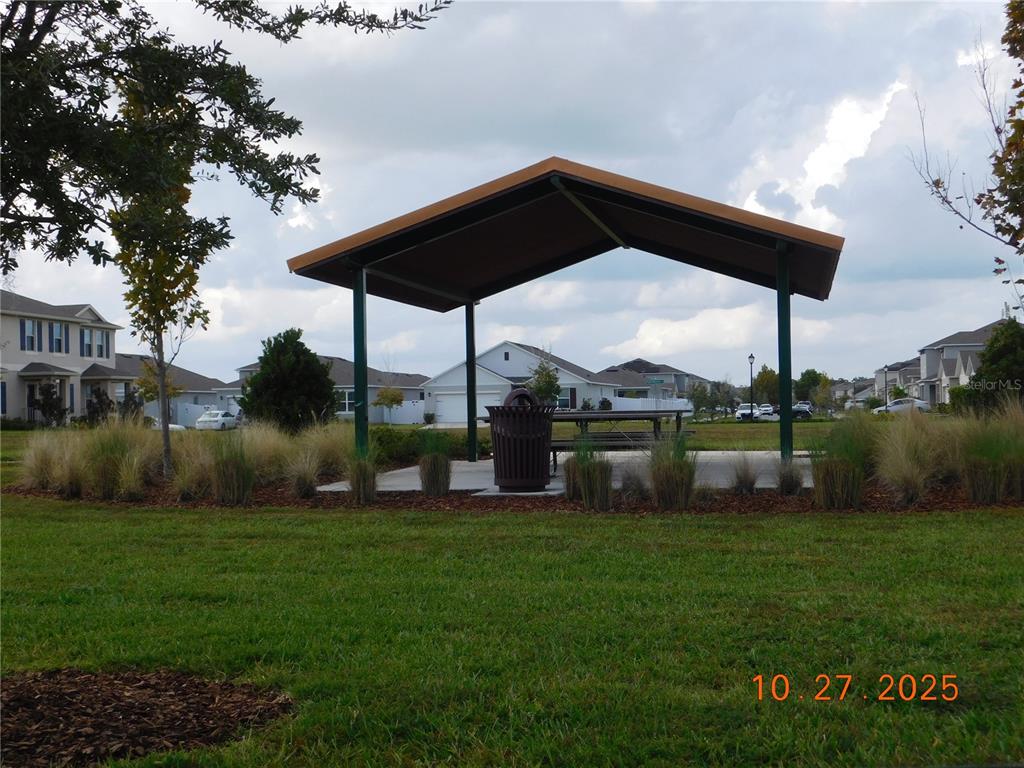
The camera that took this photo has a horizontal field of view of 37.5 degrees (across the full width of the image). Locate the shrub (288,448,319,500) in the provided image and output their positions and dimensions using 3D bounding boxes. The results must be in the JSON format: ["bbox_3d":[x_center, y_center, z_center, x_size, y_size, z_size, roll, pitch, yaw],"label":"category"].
[{"bbox_3d":[-2.184,0.943,15.800,0.335,0.555,0.335,-1,-1,0],"label":"shrub"}]

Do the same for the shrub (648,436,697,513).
[{"bbox_3d":[1.338,0.742,12.577,0.400,0.635,0.400,-1,-1,6],"label":"shrub"}]

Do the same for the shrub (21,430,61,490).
[{"bbox_3d":[-5.813,0.943,18.600,0.493,0.740,0.520,-1,-1,0],"label":"shrub"}]

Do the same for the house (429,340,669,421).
[{"bbox_3d":[1.322,-0.145,123.655,12.800,6.200,21.000,-1,-1,9],"label":"house"}]

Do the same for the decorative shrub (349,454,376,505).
[{"bbox_3d":[-1.364,0.881,13.768,0.256,0.470,0.256,-1,-1,-6],"label":"decorative shrub"}]

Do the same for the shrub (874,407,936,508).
[{"bbox_3d":[3.730,0.697,14.300,0.588,0.929,0.588,-1,-1,0],"label":"shrub"}]

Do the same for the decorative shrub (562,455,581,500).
[{"bbox_3d":[0.563,0.874,14.034,0.242,0.414,0.242,-1,-1,2],"label":"decorative shrub"}]

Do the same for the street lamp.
[{"bbox_3d":[16.192,0.237,102.000,0.420,4.733,0.420,-1,-1,9],"label":"street lamp"}]

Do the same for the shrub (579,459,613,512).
[{"bbox_3d":[0.697,0.839,12.592,0.284,0.463,0.284,-1,-1,3],"label":"shrub"}]

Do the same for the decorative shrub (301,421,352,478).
[{"bbox_3d":[-2.495,0.872,20.400,0.676,0.757,0.680,-1,-1,0],"label":"decorative shrub"}]

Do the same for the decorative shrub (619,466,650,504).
[{"bbox_3d":[1.096,0.908,13.500,0.286,0.337,0.286,-1,-1,5],"label":"decorative shrub"}]

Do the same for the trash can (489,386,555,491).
[{"bbox_3d":[0.085,0.565,15.100,0.710,1.030,0.710,-1,-1,0],"label":"trash can"}]

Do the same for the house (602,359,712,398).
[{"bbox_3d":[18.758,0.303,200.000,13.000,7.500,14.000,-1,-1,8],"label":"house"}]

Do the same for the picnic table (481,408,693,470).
[{"bbox_3d":[0.905,0.734,19.100,2.500,0.770,1.600,-1,-1,10],"label":"picnic table"}]

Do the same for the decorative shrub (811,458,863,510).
[{"bbox_3d":[3.016,0.923,14.000,0.473,0.501,0.473,-1,-1,0],"label":"decorative shrub"}]

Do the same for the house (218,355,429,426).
[{"bbox_3d":[-15.090,0.521,120.707,12.000,5.500,19.000,-1,-1,8],"label":"house"}]

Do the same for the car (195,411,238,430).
[{"bbox_3d":[-20.559,2.568,105.500,1.830,1.430,4.700,-1,-1,8],"label":"car"}]

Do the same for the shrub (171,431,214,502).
[{"bbox_3d":[-3.106,0.814,14.714,0.410,0.676,0.410,-1,-1,-12],"label":"shrub"}]

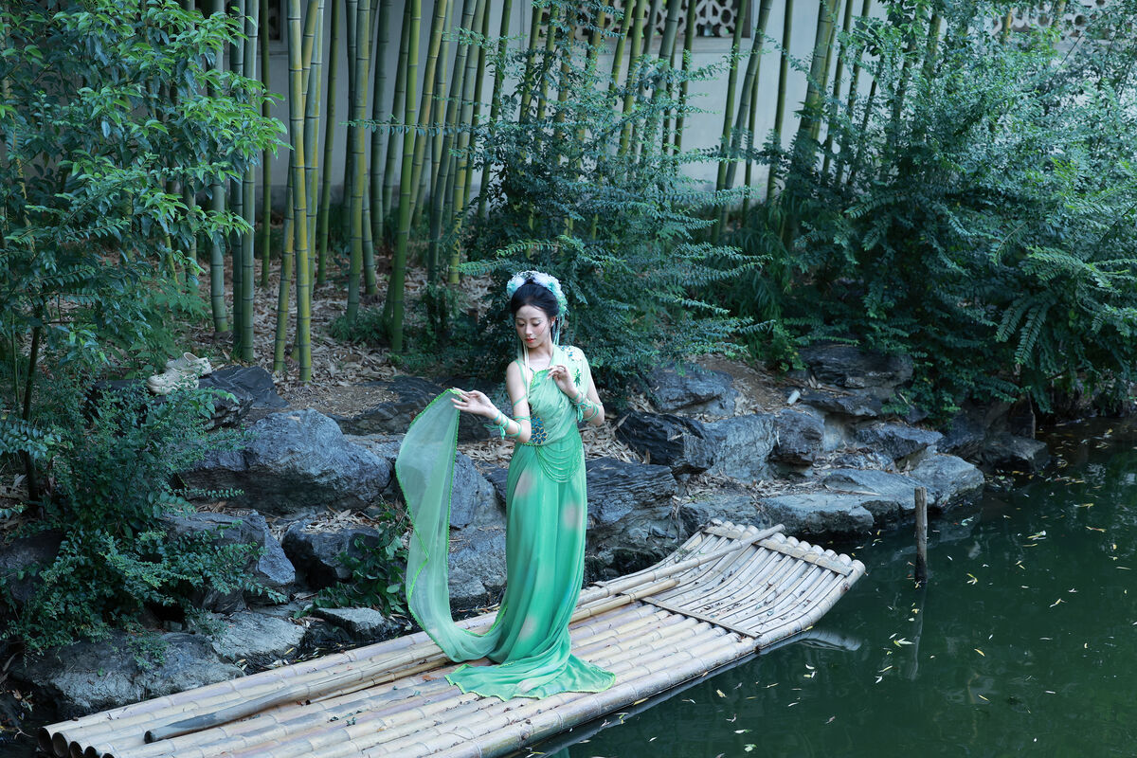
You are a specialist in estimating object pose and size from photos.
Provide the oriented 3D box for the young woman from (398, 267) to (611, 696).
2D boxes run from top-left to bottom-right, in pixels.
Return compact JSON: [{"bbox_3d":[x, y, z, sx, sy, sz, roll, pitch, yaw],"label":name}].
[{"bbox_3d":[-0.250,0.390,8.940,0.920,1.660,0.640,3,12,15],"label":"young woman"}]

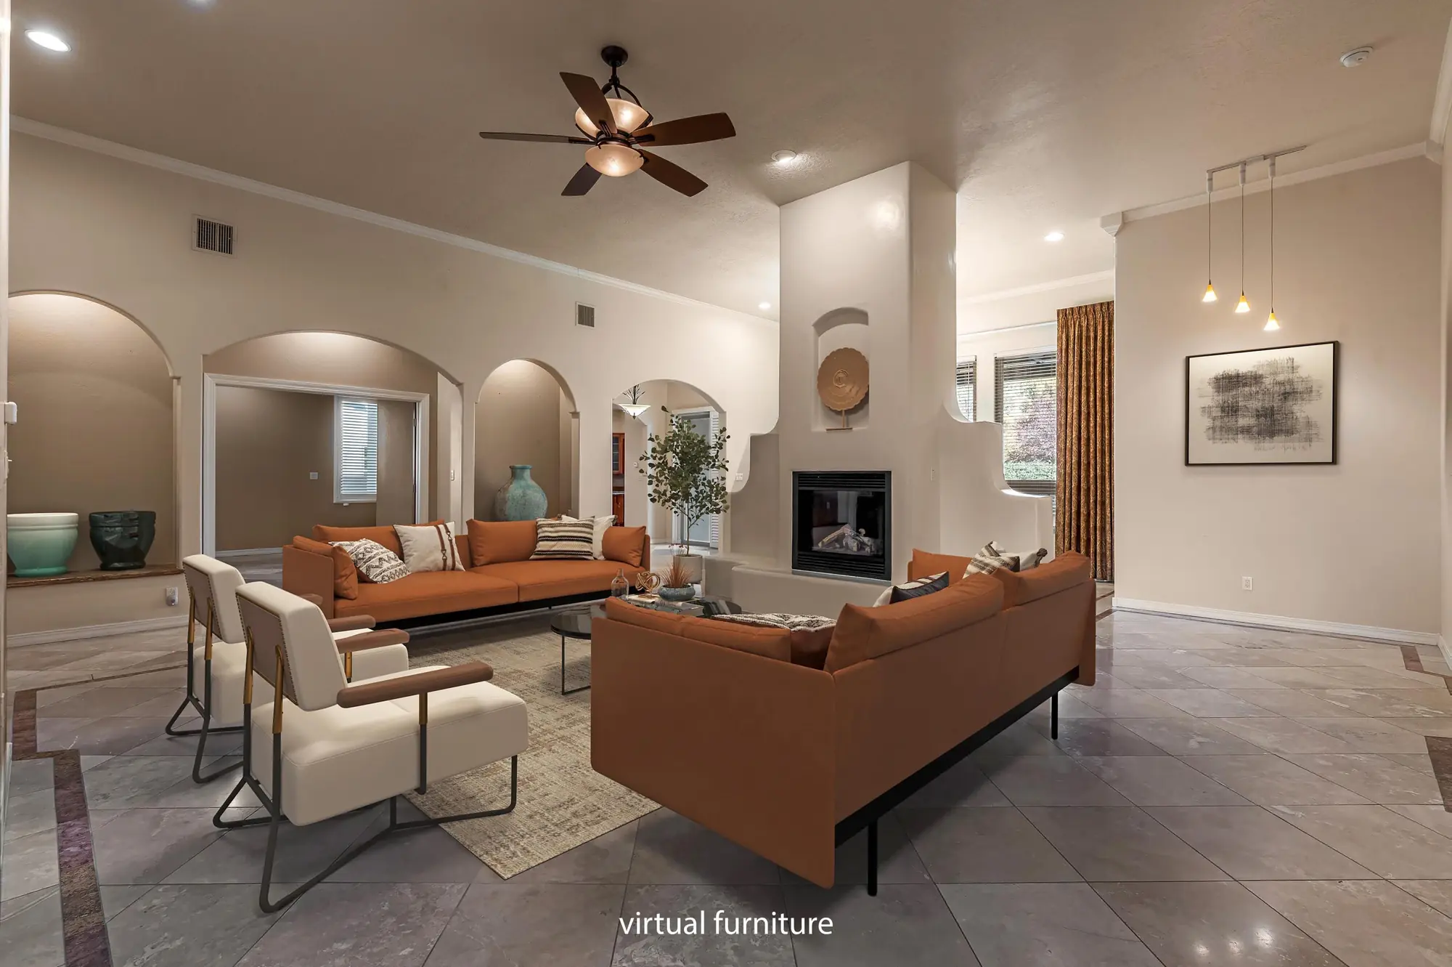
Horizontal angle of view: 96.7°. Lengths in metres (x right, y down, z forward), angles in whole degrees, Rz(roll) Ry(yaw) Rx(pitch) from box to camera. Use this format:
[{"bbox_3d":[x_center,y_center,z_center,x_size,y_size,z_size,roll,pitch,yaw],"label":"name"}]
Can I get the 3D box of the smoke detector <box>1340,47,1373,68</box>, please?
[{"bbox_3d":[3.684,-2.482,3.766,0.138,0.045,0.138,0,0,42],"label":"smoke detector"}]

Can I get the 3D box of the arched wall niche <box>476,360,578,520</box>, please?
[{"bbox_3d":[-2.422,-0.355,7.508,1.310,2.120,0.620,0,0,-44],"label":"arched wall niche"}]

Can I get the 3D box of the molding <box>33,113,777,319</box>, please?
[{"bbox_3d":[-2.132,-2.493,7.284,7.970,0.087,0.090,0,0,-44],"label":"molding"}]

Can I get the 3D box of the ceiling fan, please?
[{"bbox_3d":[-0.659,-2.166,3.821,1.460,0.740,1.460,0,0,0],"label":"ceiling fan"}]

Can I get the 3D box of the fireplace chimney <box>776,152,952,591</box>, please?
[{"bbox_3d":[1.214,-0.826,5.742,1.274,3.383,0.771,0,0,42],"label":"fireplace chimney"}]

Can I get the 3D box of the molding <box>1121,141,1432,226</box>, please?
[{"bbox_3d":[4.411,-2.458,5.391,2.040,0.085,0.090,0,0,42],"label":"molding"}]

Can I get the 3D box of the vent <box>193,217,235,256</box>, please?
[{"bbox_3d":[-4.201,-2.025,5.307,0.285,0.280,0.025,0,0,-44],"label":"vent"}]

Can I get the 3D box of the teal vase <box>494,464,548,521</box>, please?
[{"bbox_3d":[-2.397,0.241,7.550,0.601,0.907,0.601,0,0,-44],"label":"teal vase"}]

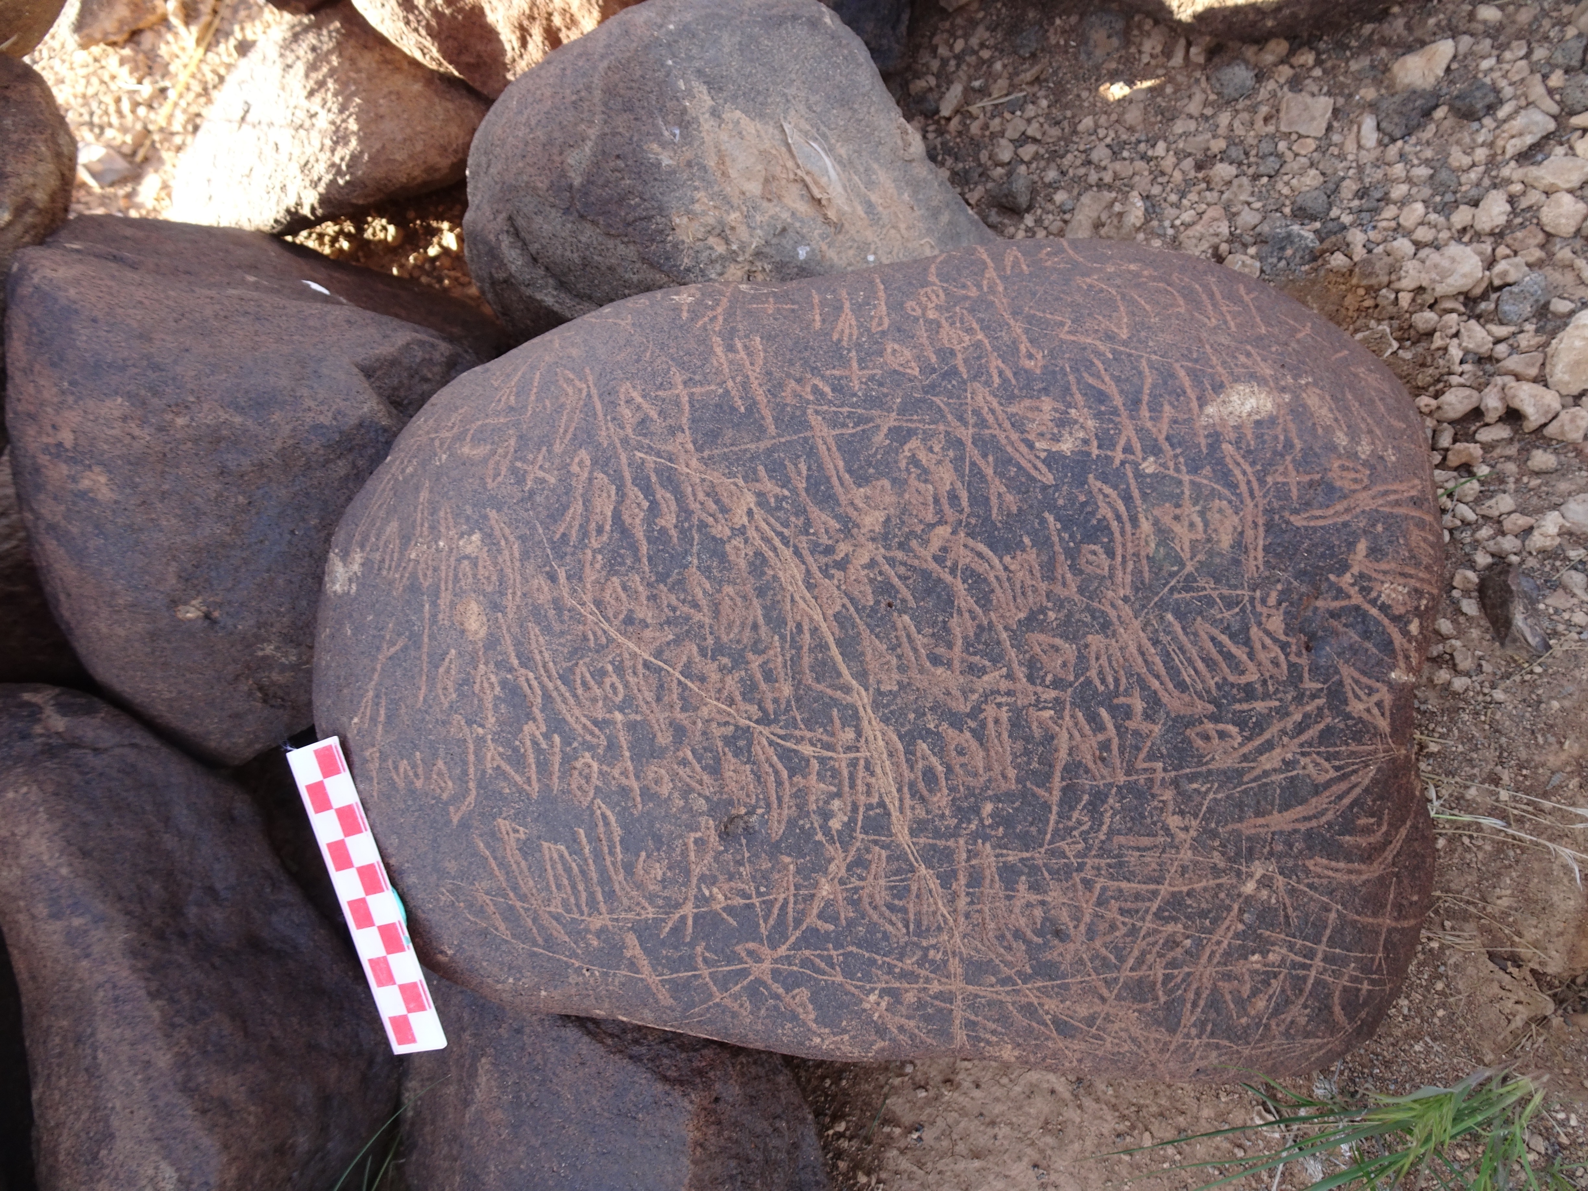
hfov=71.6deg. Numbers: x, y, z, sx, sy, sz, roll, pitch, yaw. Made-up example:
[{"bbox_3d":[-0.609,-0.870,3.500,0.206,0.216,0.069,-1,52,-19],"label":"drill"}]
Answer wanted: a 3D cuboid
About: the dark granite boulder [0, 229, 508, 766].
[{"bbox_3d":[-0.204,-0.041,0.430,0.205,0.170,0.210,0,65,0],"label":"dark granite boulder"}]

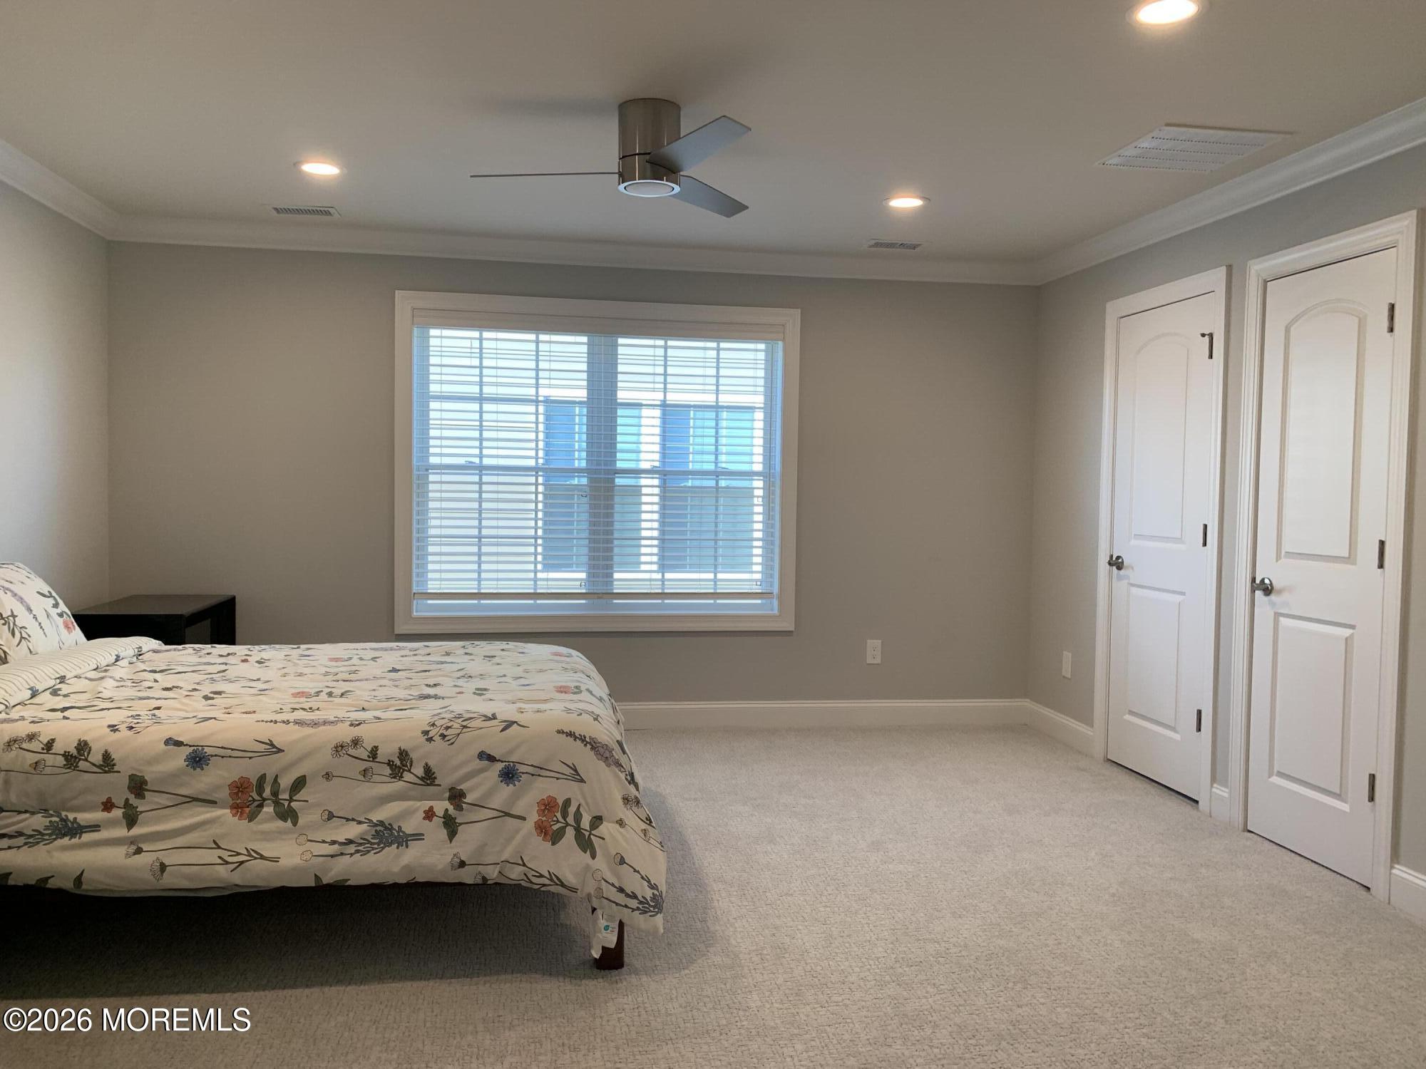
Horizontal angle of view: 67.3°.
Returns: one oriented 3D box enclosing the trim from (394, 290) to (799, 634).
[{"bbox_3d":[-0.550,-0.333,5.358,1.998,1.654,0.050,0,3,-10],"label":"trim"}]

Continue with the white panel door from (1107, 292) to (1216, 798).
[{"bbox_3d":[1.932,0.044,4.597,0.045,2.032,0.682,0,3,-10],"label":"white panel door"}]

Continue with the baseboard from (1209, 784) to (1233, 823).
[{"bbox_3d":[1.983,1.047,4.161,0.018,0.136,0.124,0,3,-10],"label":"baseboard"}]

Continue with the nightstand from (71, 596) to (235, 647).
[{"bbox_3d":[-2.379,0.665,4.595,0.455,0.735,0.760,0,3,-10],"label":"nightstand"}]

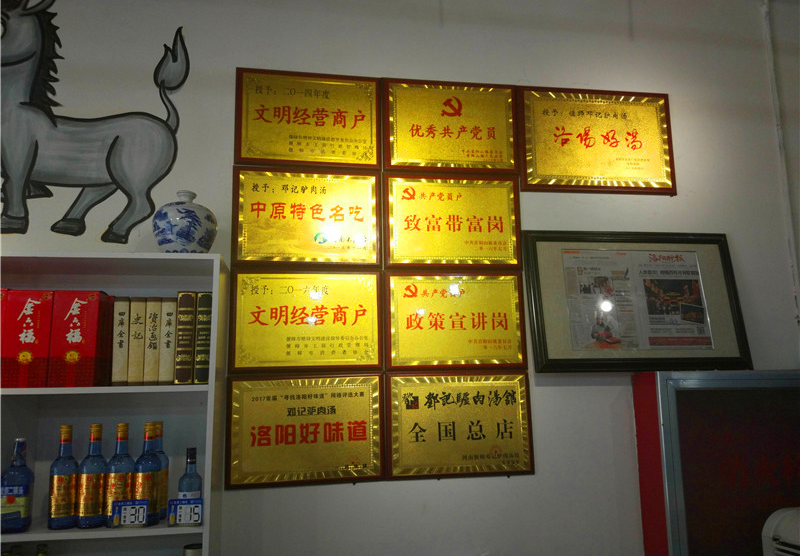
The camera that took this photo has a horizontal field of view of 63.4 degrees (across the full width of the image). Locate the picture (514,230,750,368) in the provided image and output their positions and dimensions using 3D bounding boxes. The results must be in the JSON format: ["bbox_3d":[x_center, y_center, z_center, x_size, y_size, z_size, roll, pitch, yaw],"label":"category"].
[{"bbox_3d":[0.836,0.082,2.302,0.803,0.507,0.030,1,-17,-10],"label":"picture"}]

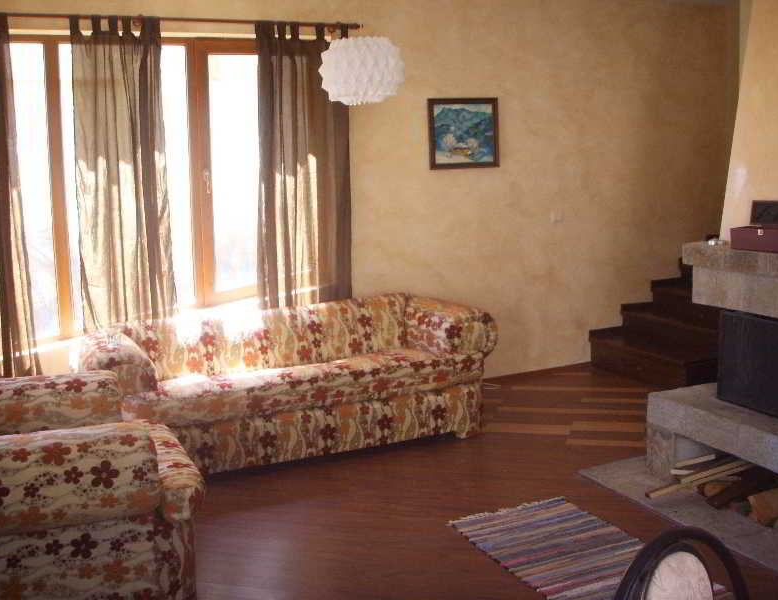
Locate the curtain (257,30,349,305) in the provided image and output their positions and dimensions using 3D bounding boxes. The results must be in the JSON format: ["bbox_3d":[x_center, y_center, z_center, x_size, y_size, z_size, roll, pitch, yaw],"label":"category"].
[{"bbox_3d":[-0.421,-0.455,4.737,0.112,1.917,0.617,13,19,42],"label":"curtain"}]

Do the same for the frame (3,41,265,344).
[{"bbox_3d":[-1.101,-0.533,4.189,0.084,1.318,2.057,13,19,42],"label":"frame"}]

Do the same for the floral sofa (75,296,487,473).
[{"bbox_3d":[-0.517,0.415,4.609,2.038,0.701,0.757,-6,15,-24],"label":"floral sofa"}]

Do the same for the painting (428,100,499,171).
[{"bbox_3d":[0.435,-0.958,5.178,0.460,0.402,0.035,-6,15,-24],"label":"painting"}]

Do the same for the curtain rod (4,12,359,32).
[{"bbox_3d":[-0.994,-1.206,3.918,0.056,0.052,2.431,13,19,42],"label":"curtain rod"}]

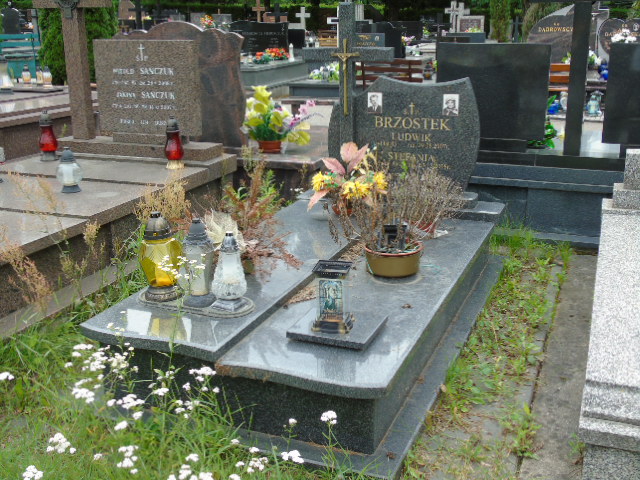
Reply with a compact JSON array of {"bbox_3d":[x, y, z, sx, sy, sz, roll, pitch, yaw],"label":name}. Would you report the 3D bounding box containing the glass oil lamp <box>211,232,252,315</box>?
[{"bbox_3d":[-0.344,0.114,2.798,0.142,0.297,0.142,6,19,22],"label":"glass oil lamp"}]

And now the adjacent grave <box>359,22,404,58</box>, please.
[{"bbox_3d":[1.119,-3.615,13.407,0.857,0.631,0.450,6,19,22],"label":"adjacent grave"}]

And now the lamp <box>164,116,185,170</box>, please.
[{"bbox_3d":[-0.971,-0.646,4.888,0.127,0.339,0.127,6,19,22],"label":"lamp"}]

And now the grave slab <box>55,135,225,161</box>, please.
[{"bbox_3d":[-1.328,-0.666,5.330,1.292,0.067,0.357,6,18,21],"label":"grave slab"}]

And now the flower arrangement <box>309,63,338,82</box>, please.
[{"bbox_3d":[0.048,-2.310,10.200,0.400,0.270,0.320,6,18,21],"label":"flower arrangement"}]

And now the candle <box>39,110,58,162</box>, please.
[{"bbox_3d":[-1.889,-0.730,5.100,0.130,0.340,0.130,6,18,21],"label":"candle"}]

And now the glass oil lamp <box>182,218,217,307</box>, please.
[{"bbox_3d":[-0.443,0.072,2.662,0.120,0.325,0.120,0,17,0],"label":"glass oil lamp"}]

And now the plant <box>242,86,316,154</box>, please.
[{"bbox_3d":[-0.337,-0.938,5.726,0.549,0.494,0.420,6,19,22],"label":"plant"}]

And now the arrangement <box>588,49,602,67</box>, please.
[{"bbox_3d":[4.007,-2.648,10.760,0.292,0.269,0.250,6,19,22],"label":"arrangement"}]

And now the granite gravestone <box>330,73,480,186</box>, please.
[{"bbox_3d":[0.450,-0.583,4.069,0.835,0.620,0.079,6,18,21],"label":"granite gravestone"}]

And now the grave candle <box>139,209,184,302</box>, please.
[{"bbox_3d":[-0.596,0.055,2.729,0.165,0.320,0.165,0,17,0],"label":"grave candle"}]

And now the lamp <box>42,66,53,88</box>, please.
[{"bbox_3d":[-3.466,-2.066,9.362,0.127,0.254,0.127,6,19,22],"label":"lamp"}]

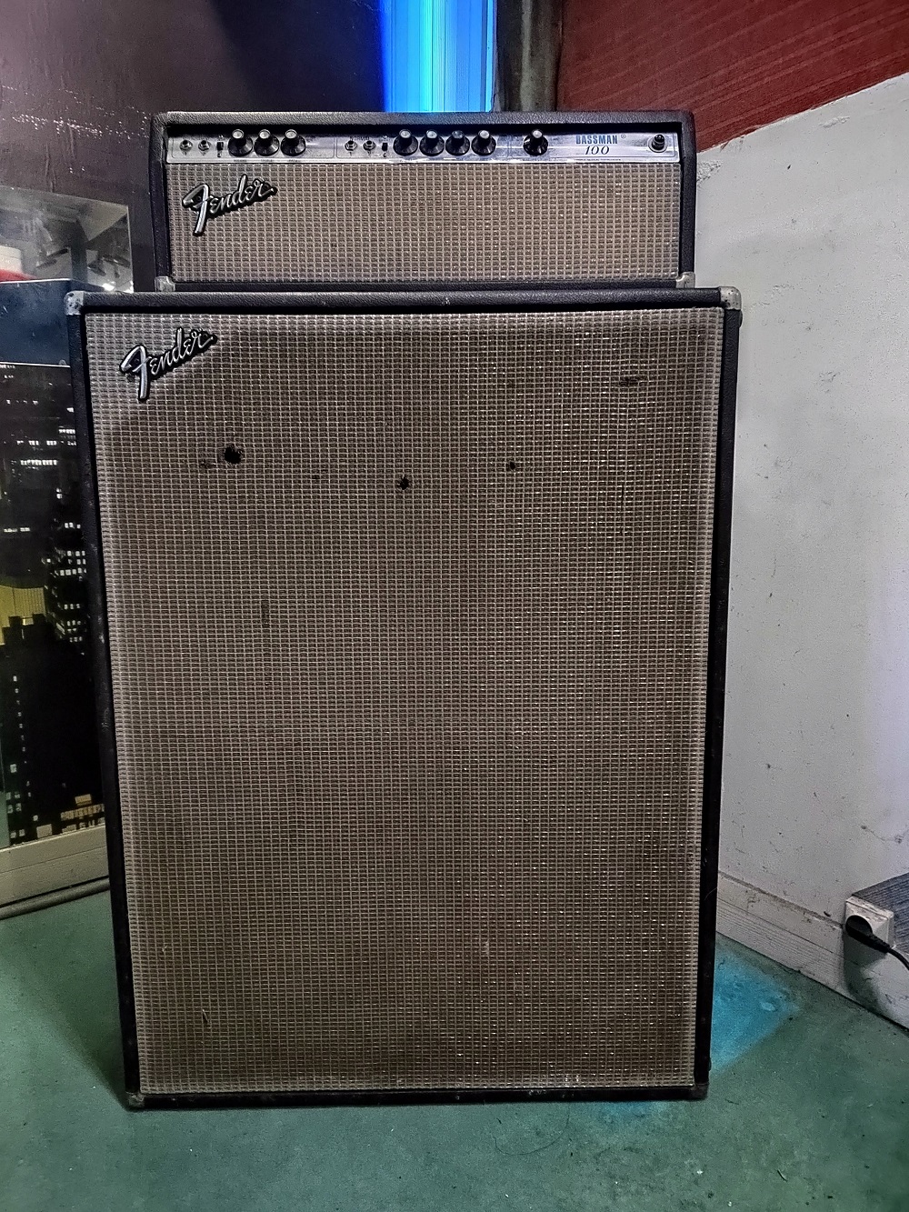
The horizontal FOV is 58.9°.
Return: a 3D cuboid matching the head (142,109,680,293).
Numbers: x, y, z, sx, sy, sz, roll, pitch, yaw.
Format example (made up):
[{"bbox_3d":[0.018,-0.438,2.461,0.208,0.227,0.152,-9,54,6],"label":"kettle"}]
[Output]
[{"bbox_3d":[-0.035,-0.486,1.056,0.630,0.215,0.250,-1,8,0],"label":"head"}]

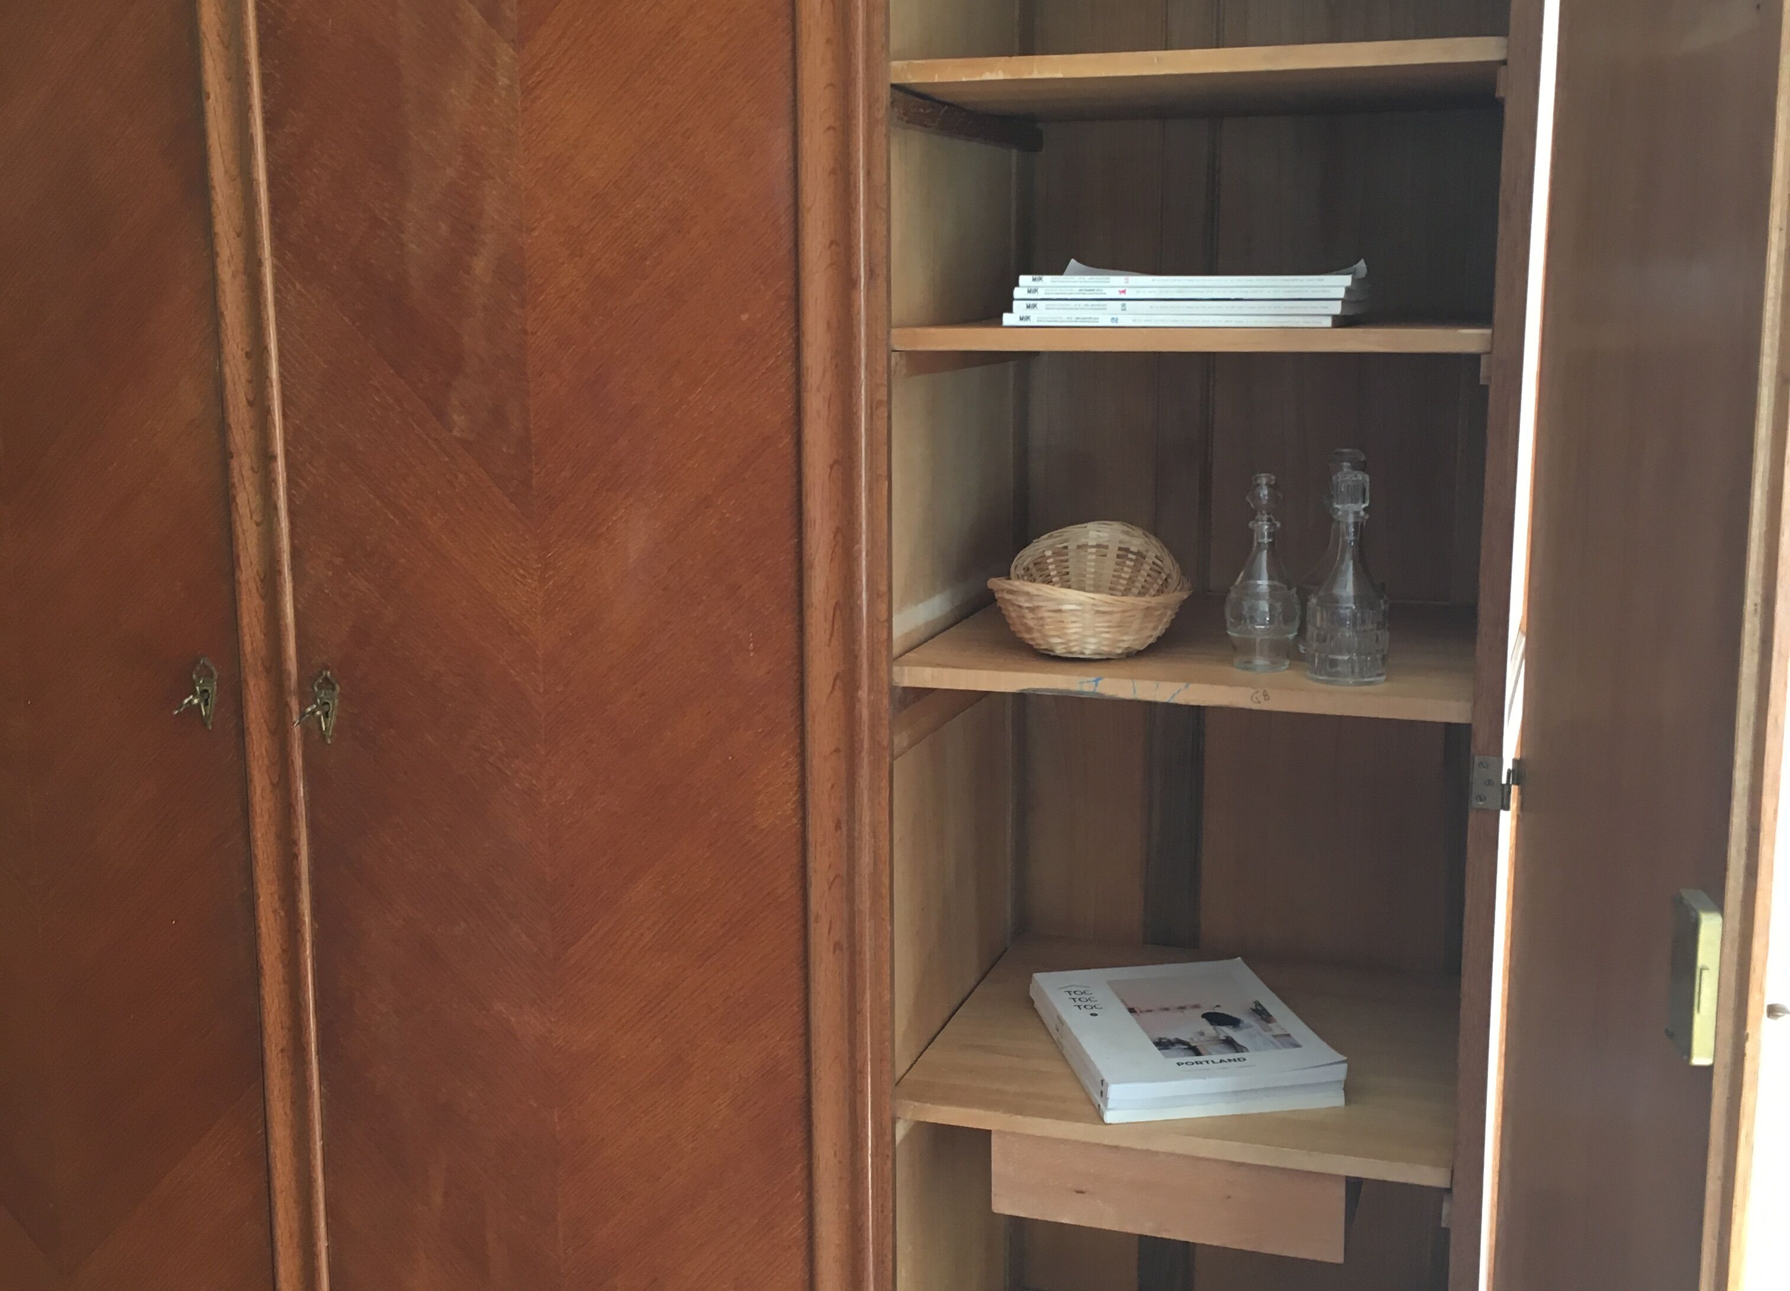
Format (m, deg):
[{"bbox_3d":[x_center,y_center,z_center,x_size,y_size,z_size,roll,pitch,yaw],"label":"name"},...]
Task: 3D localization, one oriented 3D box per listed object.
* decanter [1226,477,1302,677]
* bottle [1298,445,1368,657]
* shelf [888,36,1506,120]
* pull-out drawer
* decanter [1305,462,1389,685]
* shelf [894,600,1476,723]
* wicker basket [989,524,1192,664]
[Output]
[{"bbox_3d":[0.334,-0.068,1.801,0.067,0.176,0.067,3,11,18],"label":"decanter"},{"bbox_3d":[0.420,-0.087,1.852,0.083,0.194,0.083,3,11,18],"label":"bottle"},{"bbox_3d":[0.312,-0.523,1.875,0.520,0.018,0.492,3,11,18],"label":"shelf"},{"bbox_3d":[0.314,0.465,2.030,0.327,0.088,0.425,3,11,18],"label":"pull-out drawer"},{"bbox_3d":[0.401,-0.062,1.748,0.073,0.183,0.073,3,11,18],"label":"decanter"},{"bbox_3d":[0.315,-0.001,1.972,0.520,0.018,0.492,3,11,18],"label":"shelf"},{"bbox_3d":[0.188,-0.054,1.891,0.190,0.117,0.182,3,11,18],"label":"wicker basket"}]

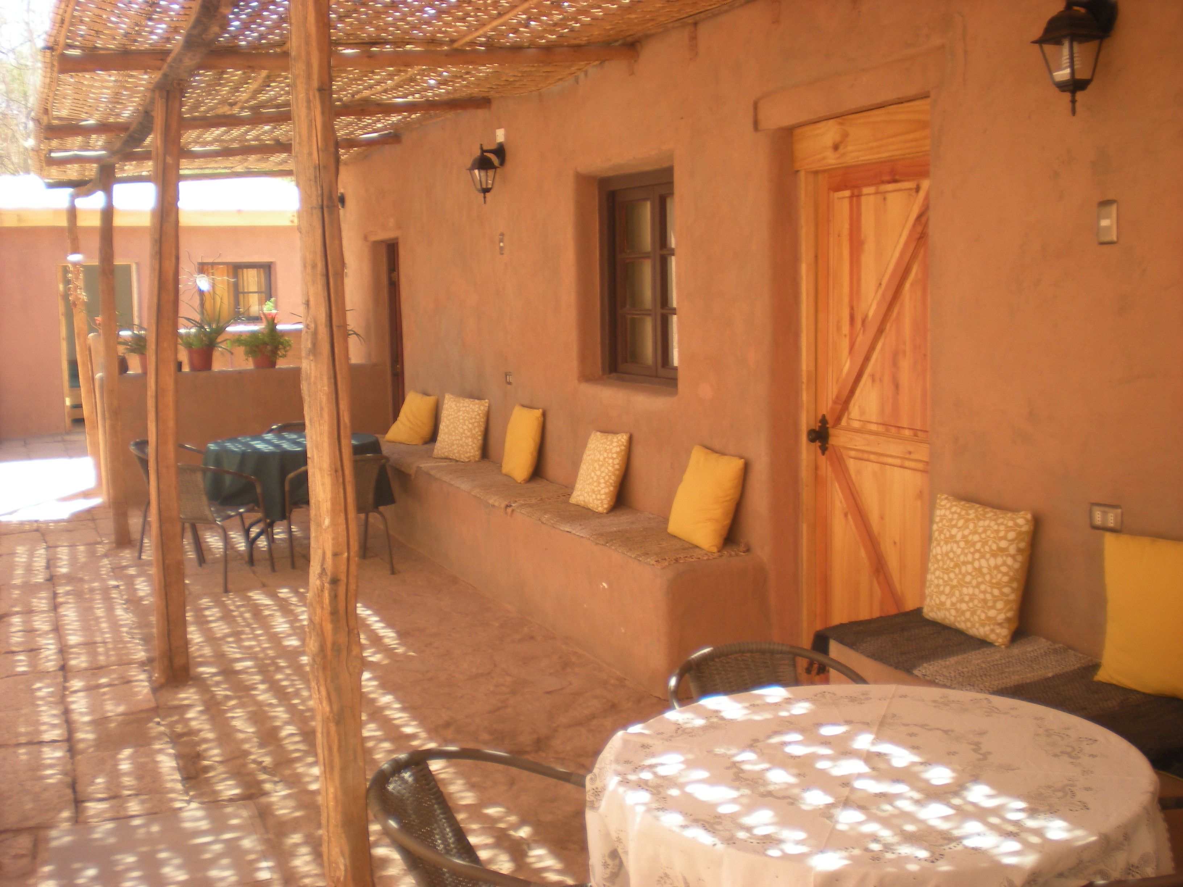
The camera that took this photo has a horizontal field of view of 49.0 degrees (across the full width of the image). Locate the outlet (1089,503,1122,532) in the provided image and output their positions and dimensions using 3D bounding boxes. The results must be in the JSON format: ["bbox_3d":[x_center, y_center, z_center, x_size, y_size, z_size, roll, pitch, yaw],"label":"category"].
[{"bbox_3d":[1.439,0.208,3.630,0.014,0.074,0.116,-4,8,-24],"label":"outlet"}]

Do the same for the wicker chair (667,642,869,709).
[{"bbox_3d":[0.466,0.900,3.121,0.570,0.740,0.580,-2,7,-9],"label":"wicker chair"}]

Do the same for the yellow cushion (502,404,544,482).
[{"bbox_3d":[-0.402,-0.003,7.447,0.125,0.410,0.410,14,1,-24],"label":"yellow cushion"}]

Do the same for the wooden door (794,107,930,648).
[{"bbox_3d":[1.057,-0.089,4.849,0.090,2.260,1.023,-4,8,-24],"label":"wooden door"}]

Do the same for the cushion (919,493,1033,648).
[{"bbox_3d":[1.168,0.377,3.979,0.125,0.410,0.410,8,2,-25],"label":"cushion"}]

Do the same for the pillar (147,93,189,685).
[{"bbox_3d":[-1.755,-0.222,5.401,0.140,2.458,0.140,-2,7,-22],"label":"pillar"}]

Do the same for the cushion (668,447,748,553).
[{"bbox_3d":[0.478,0.228,5.419,0.125,0.410,0.410,18,-2,-25],"label":"cushion"}]

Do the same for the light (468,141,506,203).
[{"bbox_3d":[-0.618,-1.591,7.632,0.230,0.365,0.195,-4,8,-24],"label":"light"}]

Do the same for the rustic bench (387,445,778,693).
[{"bbox_3d":[-0.581,0.475,7.545,0.478,0.556,5.131,-4,8,-24],"label":"rustic bench"}]

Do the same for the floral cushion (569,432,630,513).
[{"bbox_3d":[0.046,0.131,6.474,0.120,0.385,0.390,18,-2,-25],"label":"floral cushion"}]

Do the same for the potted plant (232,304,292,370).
[{"bbox_3d":[-2.695,-0.868,10.622,0.490,0.500,0.460,-4,7,-22],"label":"potted plant"}]

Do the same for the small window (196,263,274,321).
[{"bbox_3d":[-4.511,-1.914,16.404,0.917,0.747,0.120,-4,7,-22],"label":"small window"}]

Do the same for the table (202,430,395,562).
[{"bbox_3d":[-1.830,0.339,8.218,1.080,0.715,1.080,-4,8,-24],"label":"table"}]

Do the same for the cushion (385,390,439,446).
[{"bbox_3d":[-1.272,-0.180,9.321,0.125,0.410,0.410,30,-14,-39],"label":"cushion"}]

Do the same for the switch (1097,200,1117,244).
[{"bbox_3d":[1.412,-0.605,3.553,0.014,0.116,0.073,-4,8,-24],"label":"switch"}]

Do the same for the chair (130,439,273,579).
[{"bbox_3d":[-2.182,0.417,7.438,0.570,0.740,0.580,2,7,22],"label":"chair"}]

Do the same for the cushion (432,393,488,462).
[{"bbox_3d":[-0.845,-0.097,8.368,0.400,0.400,0.120,5,-8,43],"label":"cushion"}]

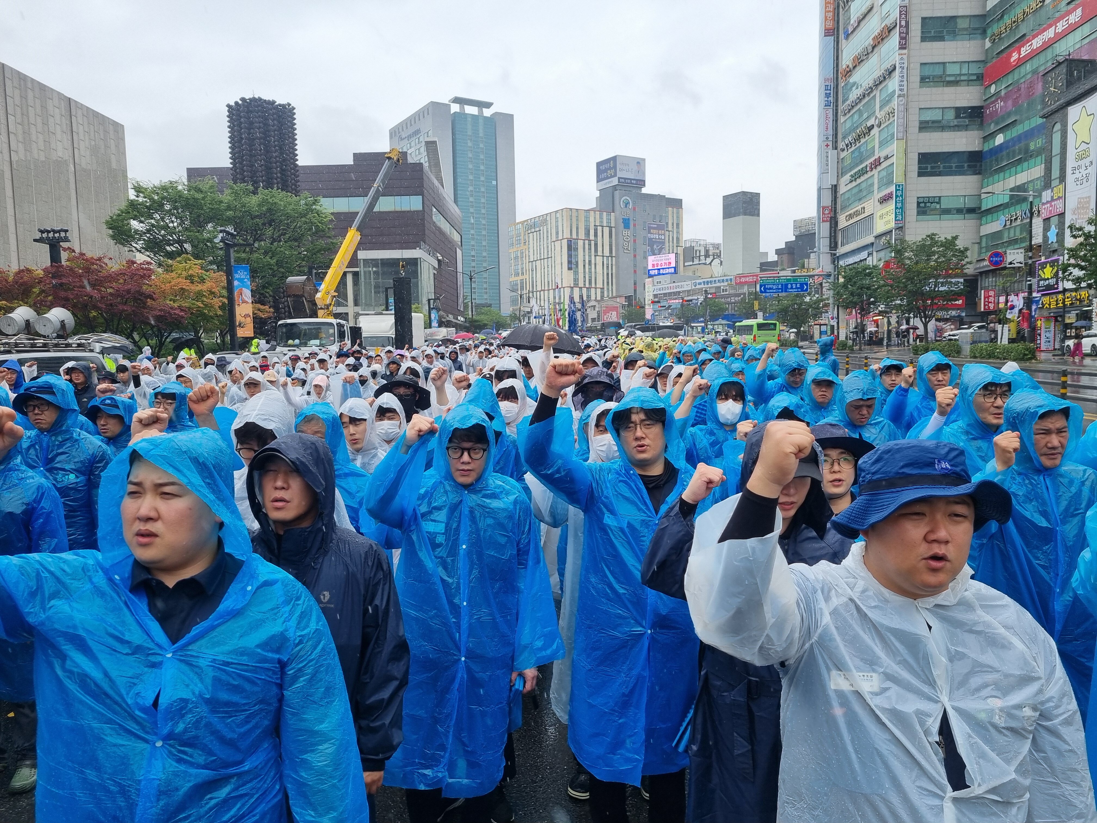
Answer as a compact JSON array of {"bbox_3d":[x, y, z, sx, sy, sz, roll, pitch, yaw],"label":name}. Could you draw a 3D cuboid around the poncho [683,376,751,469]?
[{"bbox_3d":[0.975,0.443,4.559,0.560,1.280,0.450,-1,5,5],"label":"poncho"}]

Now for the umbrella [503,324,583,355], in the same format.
[{"bbox_3d":[-0.097,-0.839,11.608,1.150,0.800,1.150,6,1,0],"label":"umbrella"}]

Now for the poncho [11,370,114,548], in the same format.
[{"bbox_3d":[-2.820,0.474,4.814,0.580,1.360,0.400,-1,5,5],"label":"poncho"}]

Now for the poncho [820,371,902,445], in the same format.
[{"bbox_3d":[1.856,0.385,4.908,0.560,1.230,0.400,0,6,13],"label":"poncho"}]

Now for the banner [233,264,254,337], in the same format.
[{"bbox_3d":[-10.739,-3.892,29.000,0.600,2.530,0.060,-1,5,4],"label":"banner"}]

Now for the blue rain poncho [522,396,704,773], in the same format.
[{"bbox_3d":[0.230,0.561,2.780,0.620,1.290,0.480,-2,5,-6],"label":"blue rain poncho"}]

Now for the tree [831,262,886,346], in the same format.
[{"bbox_3d":[27.148,-9.171,72.000,4.800,7.510,4.800,-1,5,4],"label":"tree"}]

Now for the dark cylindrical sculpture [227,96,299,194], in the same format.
[{"bbox_3d":[-21.980,-13.797,64.651,5.100,20.000,5.100,-3,6,-19],"label":"dark cylindrical sculpture"}]

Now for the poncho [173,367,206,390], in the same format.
[{"bbox_3d":[-4.138,0.093,9.456,0.560,1.200,0.420,-1,5,3],"label":"poncho"}]

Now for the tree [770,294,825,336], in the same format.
[{"bbox_3d":[28.172,-10.503,92.884,6.100,6.500,5.900,-1,5,0],"label":"tree"}]

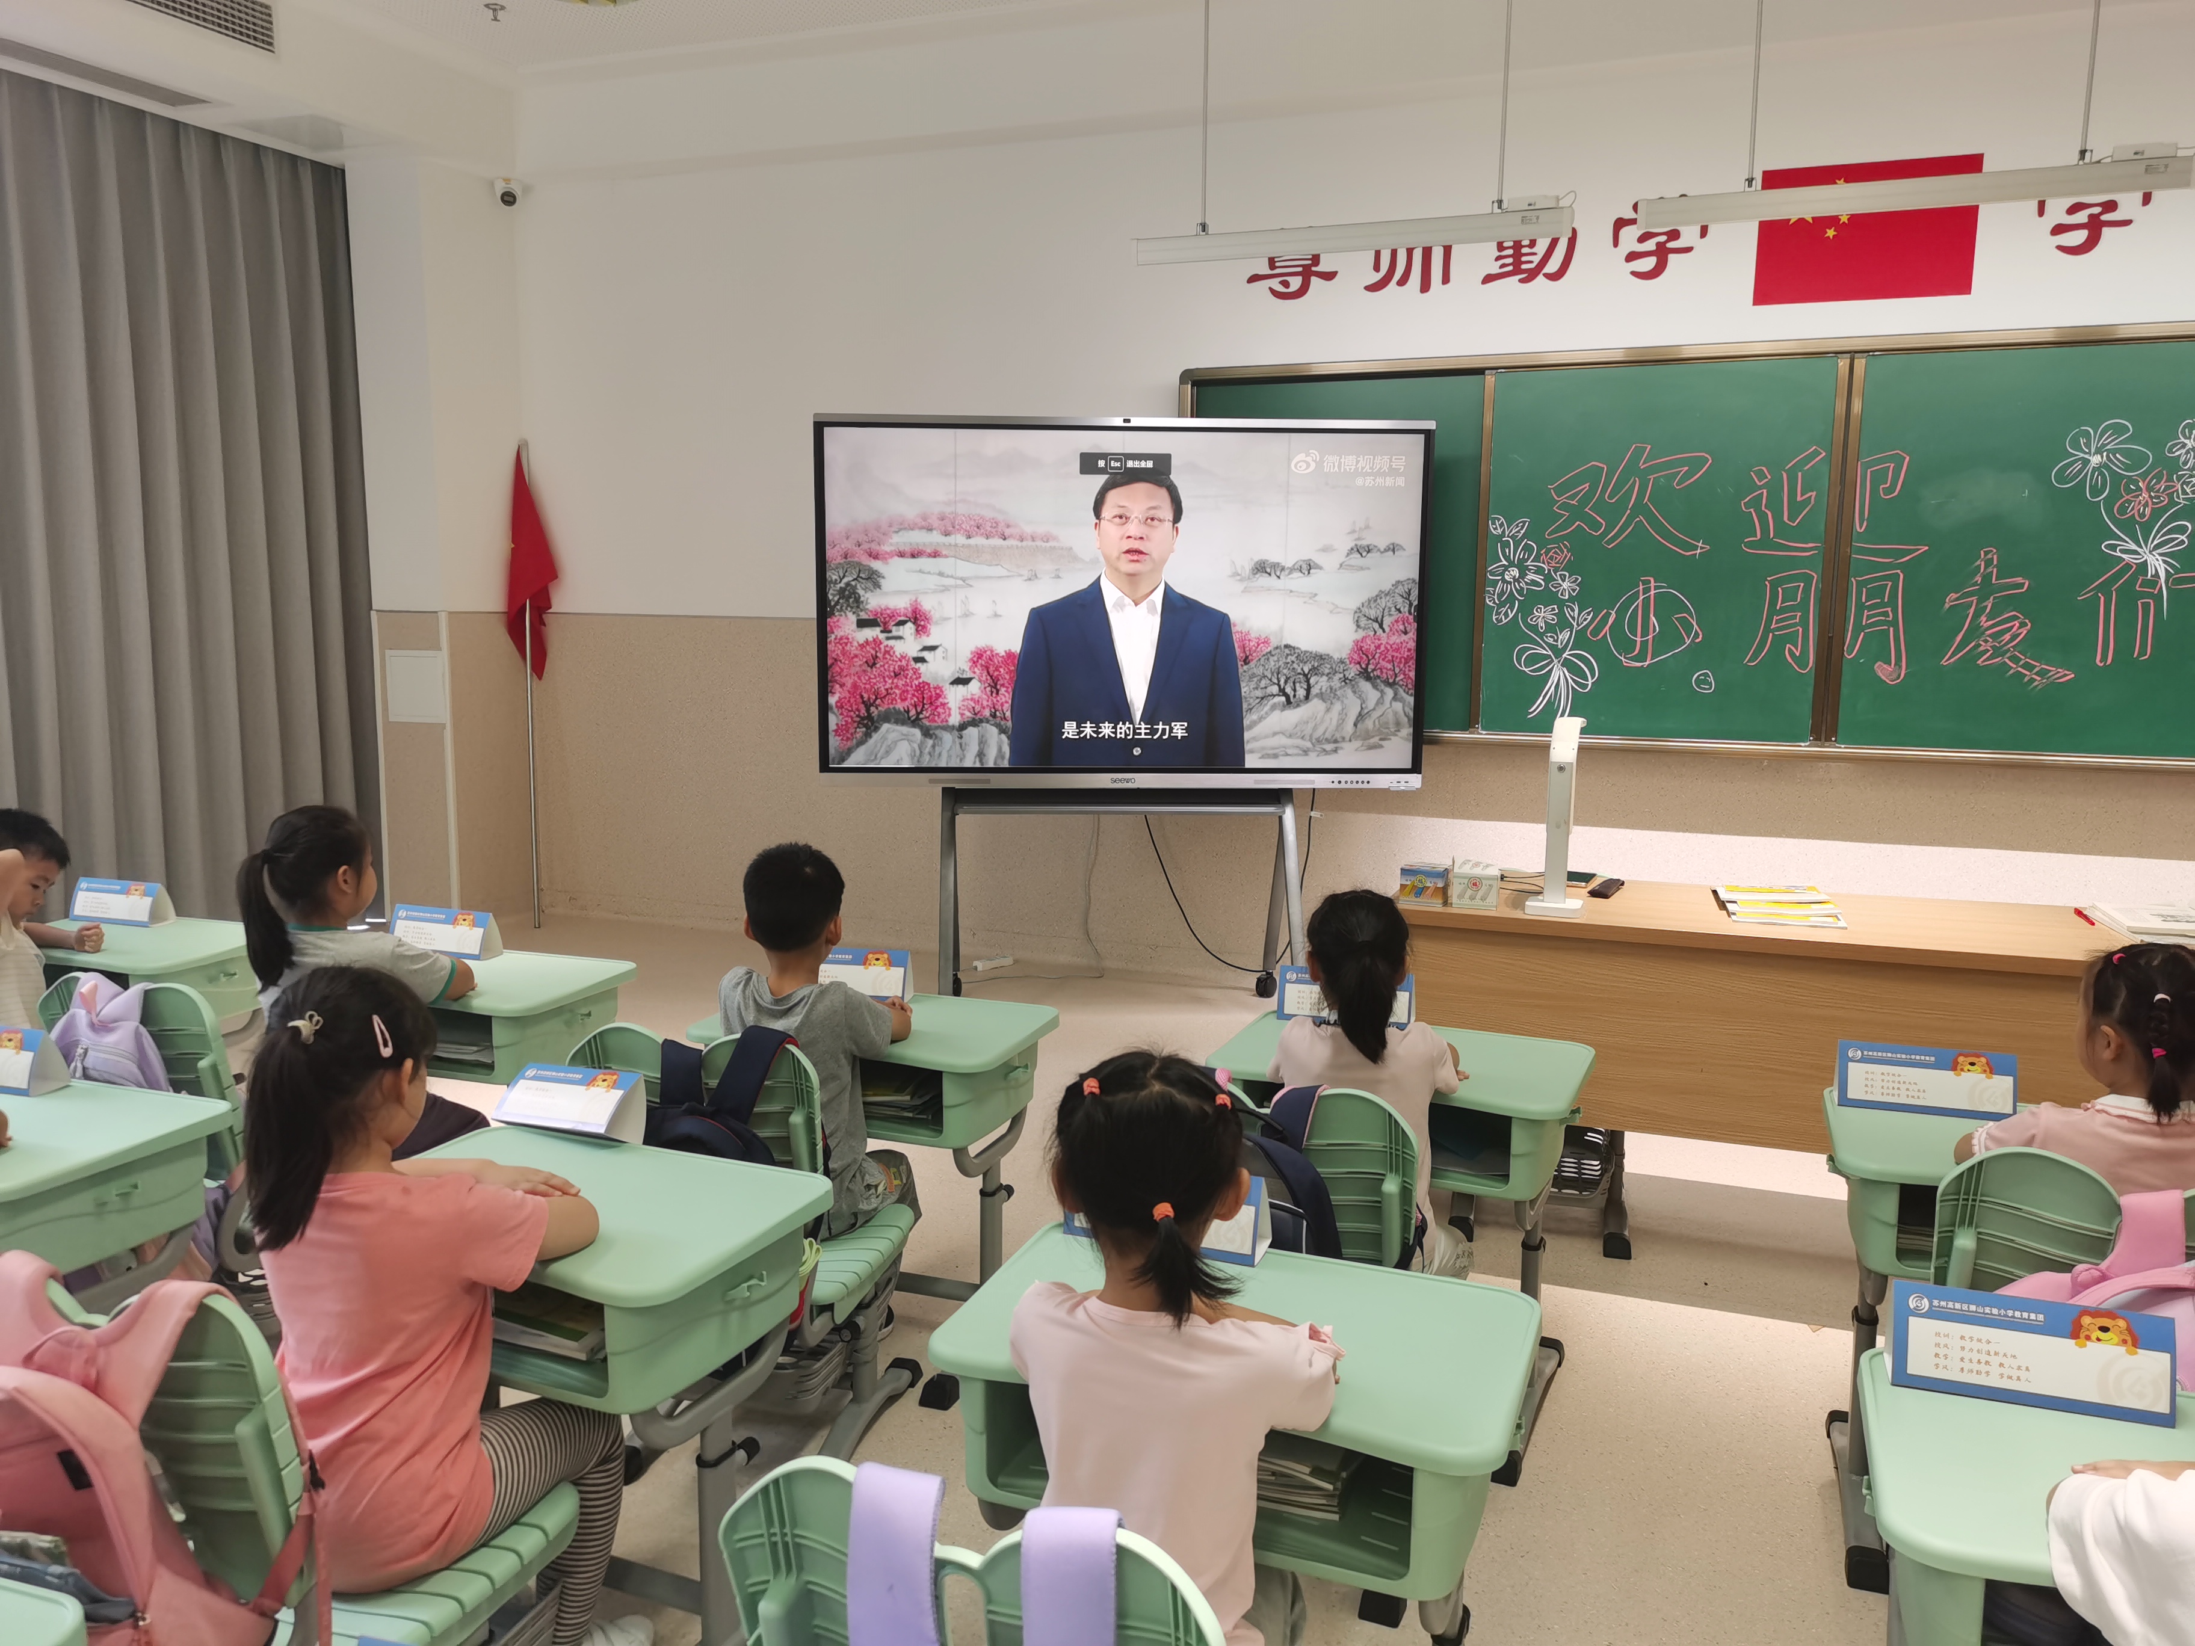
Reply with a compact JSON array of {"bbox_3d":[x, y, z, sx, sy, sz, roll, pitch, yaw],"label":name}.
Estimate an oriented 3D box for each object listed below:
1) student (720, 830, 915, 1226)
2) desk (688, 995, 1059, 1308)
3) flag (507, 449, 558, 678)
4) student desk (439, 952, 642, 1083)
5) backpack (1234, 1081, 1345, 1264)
[{"bbox_3d":[-0.472,0.502,2.878,0.370,0.970,0.530,4,8,23],"label":"student"},{"bbox_3d":[-0.397,0.654,3.156,0.600,0.596,0.450,4,8,23],"label":"desk"},{"bbox_3d":[-2.277,-1.042,6.897,0.190,0.915,0.150,4,8,23],"label":"flag"},{"bbox_3d":[-1.335,0.618,3.622,0.620,0.610,0.460,3,8,19],"label":"student desk"},{"bbox_3d":[0.173,0.558,2.236,0.300,0.440,0.180,4,8,23],"label":"backpack"}]

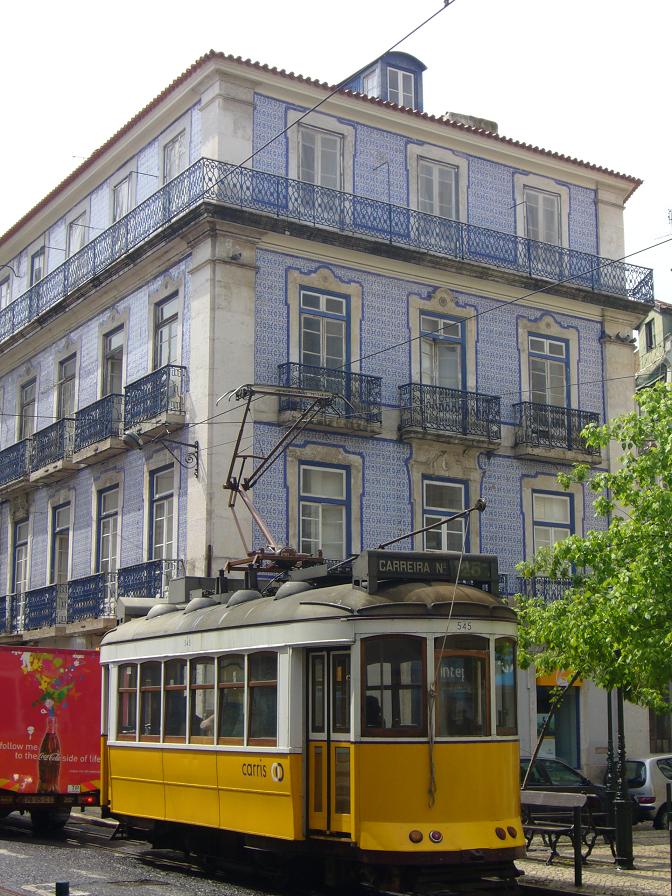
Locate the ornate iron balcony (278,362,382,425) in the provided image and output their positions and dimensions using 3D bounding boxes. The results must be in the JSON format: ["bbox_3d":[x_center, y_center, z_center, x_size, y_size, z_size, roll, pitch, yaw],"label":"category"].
[{"bbox_3d":[-0.095,-1.074,32.534,2.360,1.020,0.430,7,-13,-36],"label":"ornate iron balcony"}]

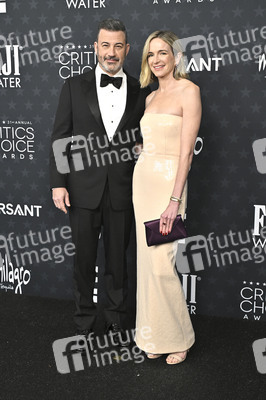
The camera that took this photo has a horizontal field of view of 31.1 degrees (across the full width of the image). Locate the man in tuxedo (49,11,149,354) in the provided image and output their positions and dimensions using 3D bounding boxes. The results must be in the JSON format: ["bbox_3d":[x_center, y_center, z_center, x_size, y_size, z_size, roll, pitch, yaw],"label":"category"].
[{"bbox_3d":[-0.175,-0.060,2.690,0.560,1.830,0.380,-3,12,-13],"label":"man in tuxedo"}]

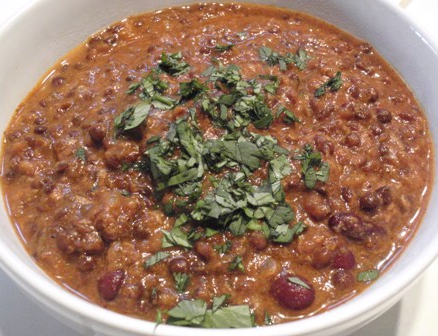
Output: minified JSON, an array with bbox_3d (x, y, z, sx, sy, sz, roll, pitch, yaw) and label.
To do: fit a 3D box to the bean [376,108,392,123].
[{"bbox_3d":[0.068,-0.022,0.214,0.006,0.006,0.006,-2,52,2],"label":"bean"}]

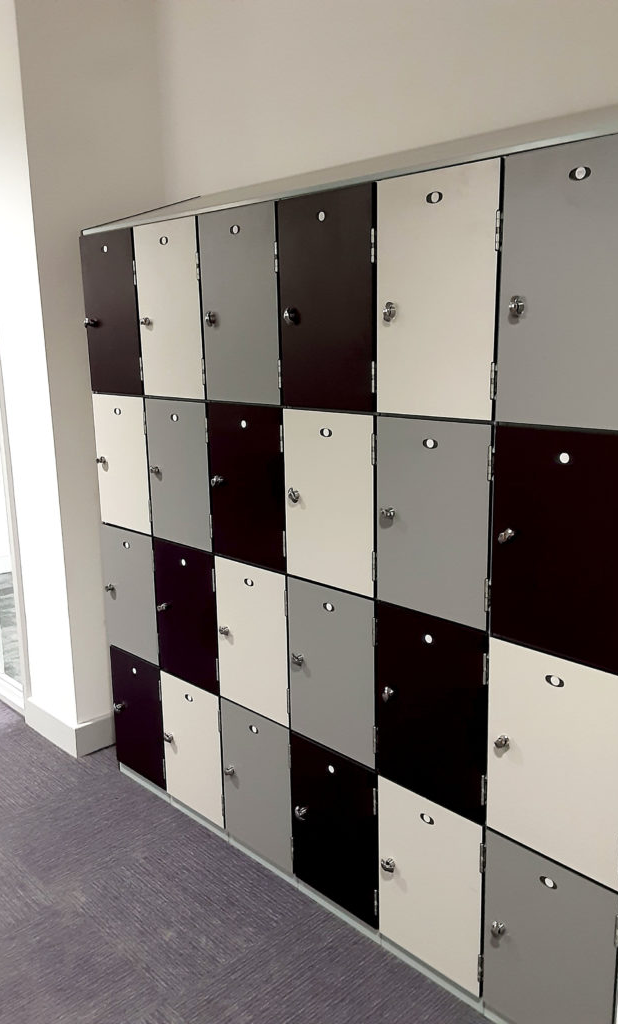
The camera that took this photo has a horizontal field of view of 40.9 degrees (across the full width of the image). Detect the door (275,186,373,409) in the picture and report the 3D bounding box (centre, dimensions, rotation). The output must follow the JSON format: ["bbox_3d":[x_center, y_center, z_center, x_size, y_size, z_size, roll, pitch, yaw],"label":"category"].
[{"bbox_3d":[0.038,-0.462,1.836,0.040,0.466,0.292,-12,17,-42],"label":"door"}]

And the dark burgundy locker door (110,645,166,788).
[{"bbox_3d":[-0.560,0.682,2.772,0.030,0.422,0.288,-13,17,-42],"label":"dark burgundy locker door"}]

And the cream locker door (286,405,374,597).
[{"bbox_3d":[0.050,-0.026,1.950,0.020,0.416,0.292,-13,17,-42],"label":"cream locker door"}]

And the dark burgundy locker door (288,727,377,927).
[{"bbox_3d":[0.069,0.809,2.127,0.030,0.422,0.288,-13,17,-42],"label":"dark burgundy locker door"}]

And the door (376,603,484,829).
[{"bbox_3d":[0.269,0.429,1.812,0.025,0.421,0.292,-13,17,-42],"label":"door"}]

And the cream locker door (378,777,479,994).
[{"bbox_3d":[0.275,0.849,1.901,0.020,0.424,0.293,-13,17,-42],"label":"cream locker door"}]

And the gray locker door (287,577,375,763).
[{"bbox_3d":[0.061,0.387,2.027,0.025,0.421,0.292,-13,17,-42],"label":"gray locker door"}]

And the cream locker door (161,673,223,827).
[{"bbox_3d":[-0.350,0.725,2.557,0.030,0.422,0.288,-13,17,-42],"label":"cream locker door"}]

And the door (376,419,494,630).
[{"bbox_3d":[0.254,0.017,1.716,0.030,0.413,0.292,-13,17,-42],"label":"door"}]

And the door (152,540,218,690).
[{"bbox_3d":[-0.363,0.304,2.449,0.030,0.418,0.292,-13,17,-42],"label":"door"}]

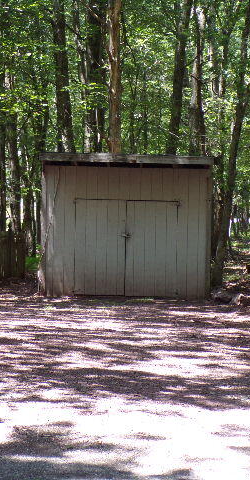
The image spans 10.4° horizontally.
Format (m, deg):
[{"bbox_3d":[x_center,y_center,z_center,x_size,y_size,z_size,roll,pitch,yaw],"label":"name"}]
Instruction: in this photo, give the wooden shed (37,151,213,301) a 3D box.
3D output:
[{"bbox_3d":[-0.108,-0.356,26.690,3.200,2.680,2.600,0,4,-6],"label":"wooden shed"}]

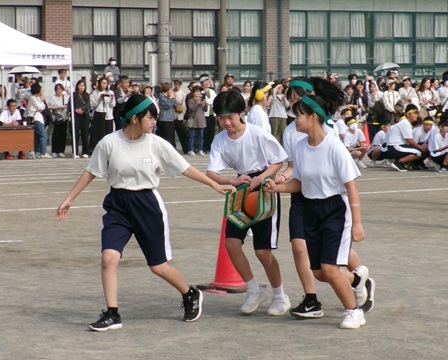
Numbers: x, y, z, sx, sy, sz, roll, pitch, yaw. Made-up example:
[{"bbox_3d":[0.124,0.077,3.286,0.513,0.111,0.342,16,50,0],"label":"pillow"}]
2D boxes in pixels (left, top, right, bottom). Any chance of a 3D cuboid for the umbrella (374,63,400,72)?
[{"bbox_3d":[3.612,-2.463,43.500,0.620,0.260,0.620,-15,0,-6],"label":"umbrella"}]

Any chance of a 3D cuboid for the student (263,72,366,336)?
[{"bbox_3d":[0.572,0.192,12.180,0.600,1.450,0.500,-3,4,-45],"label":"student"}]

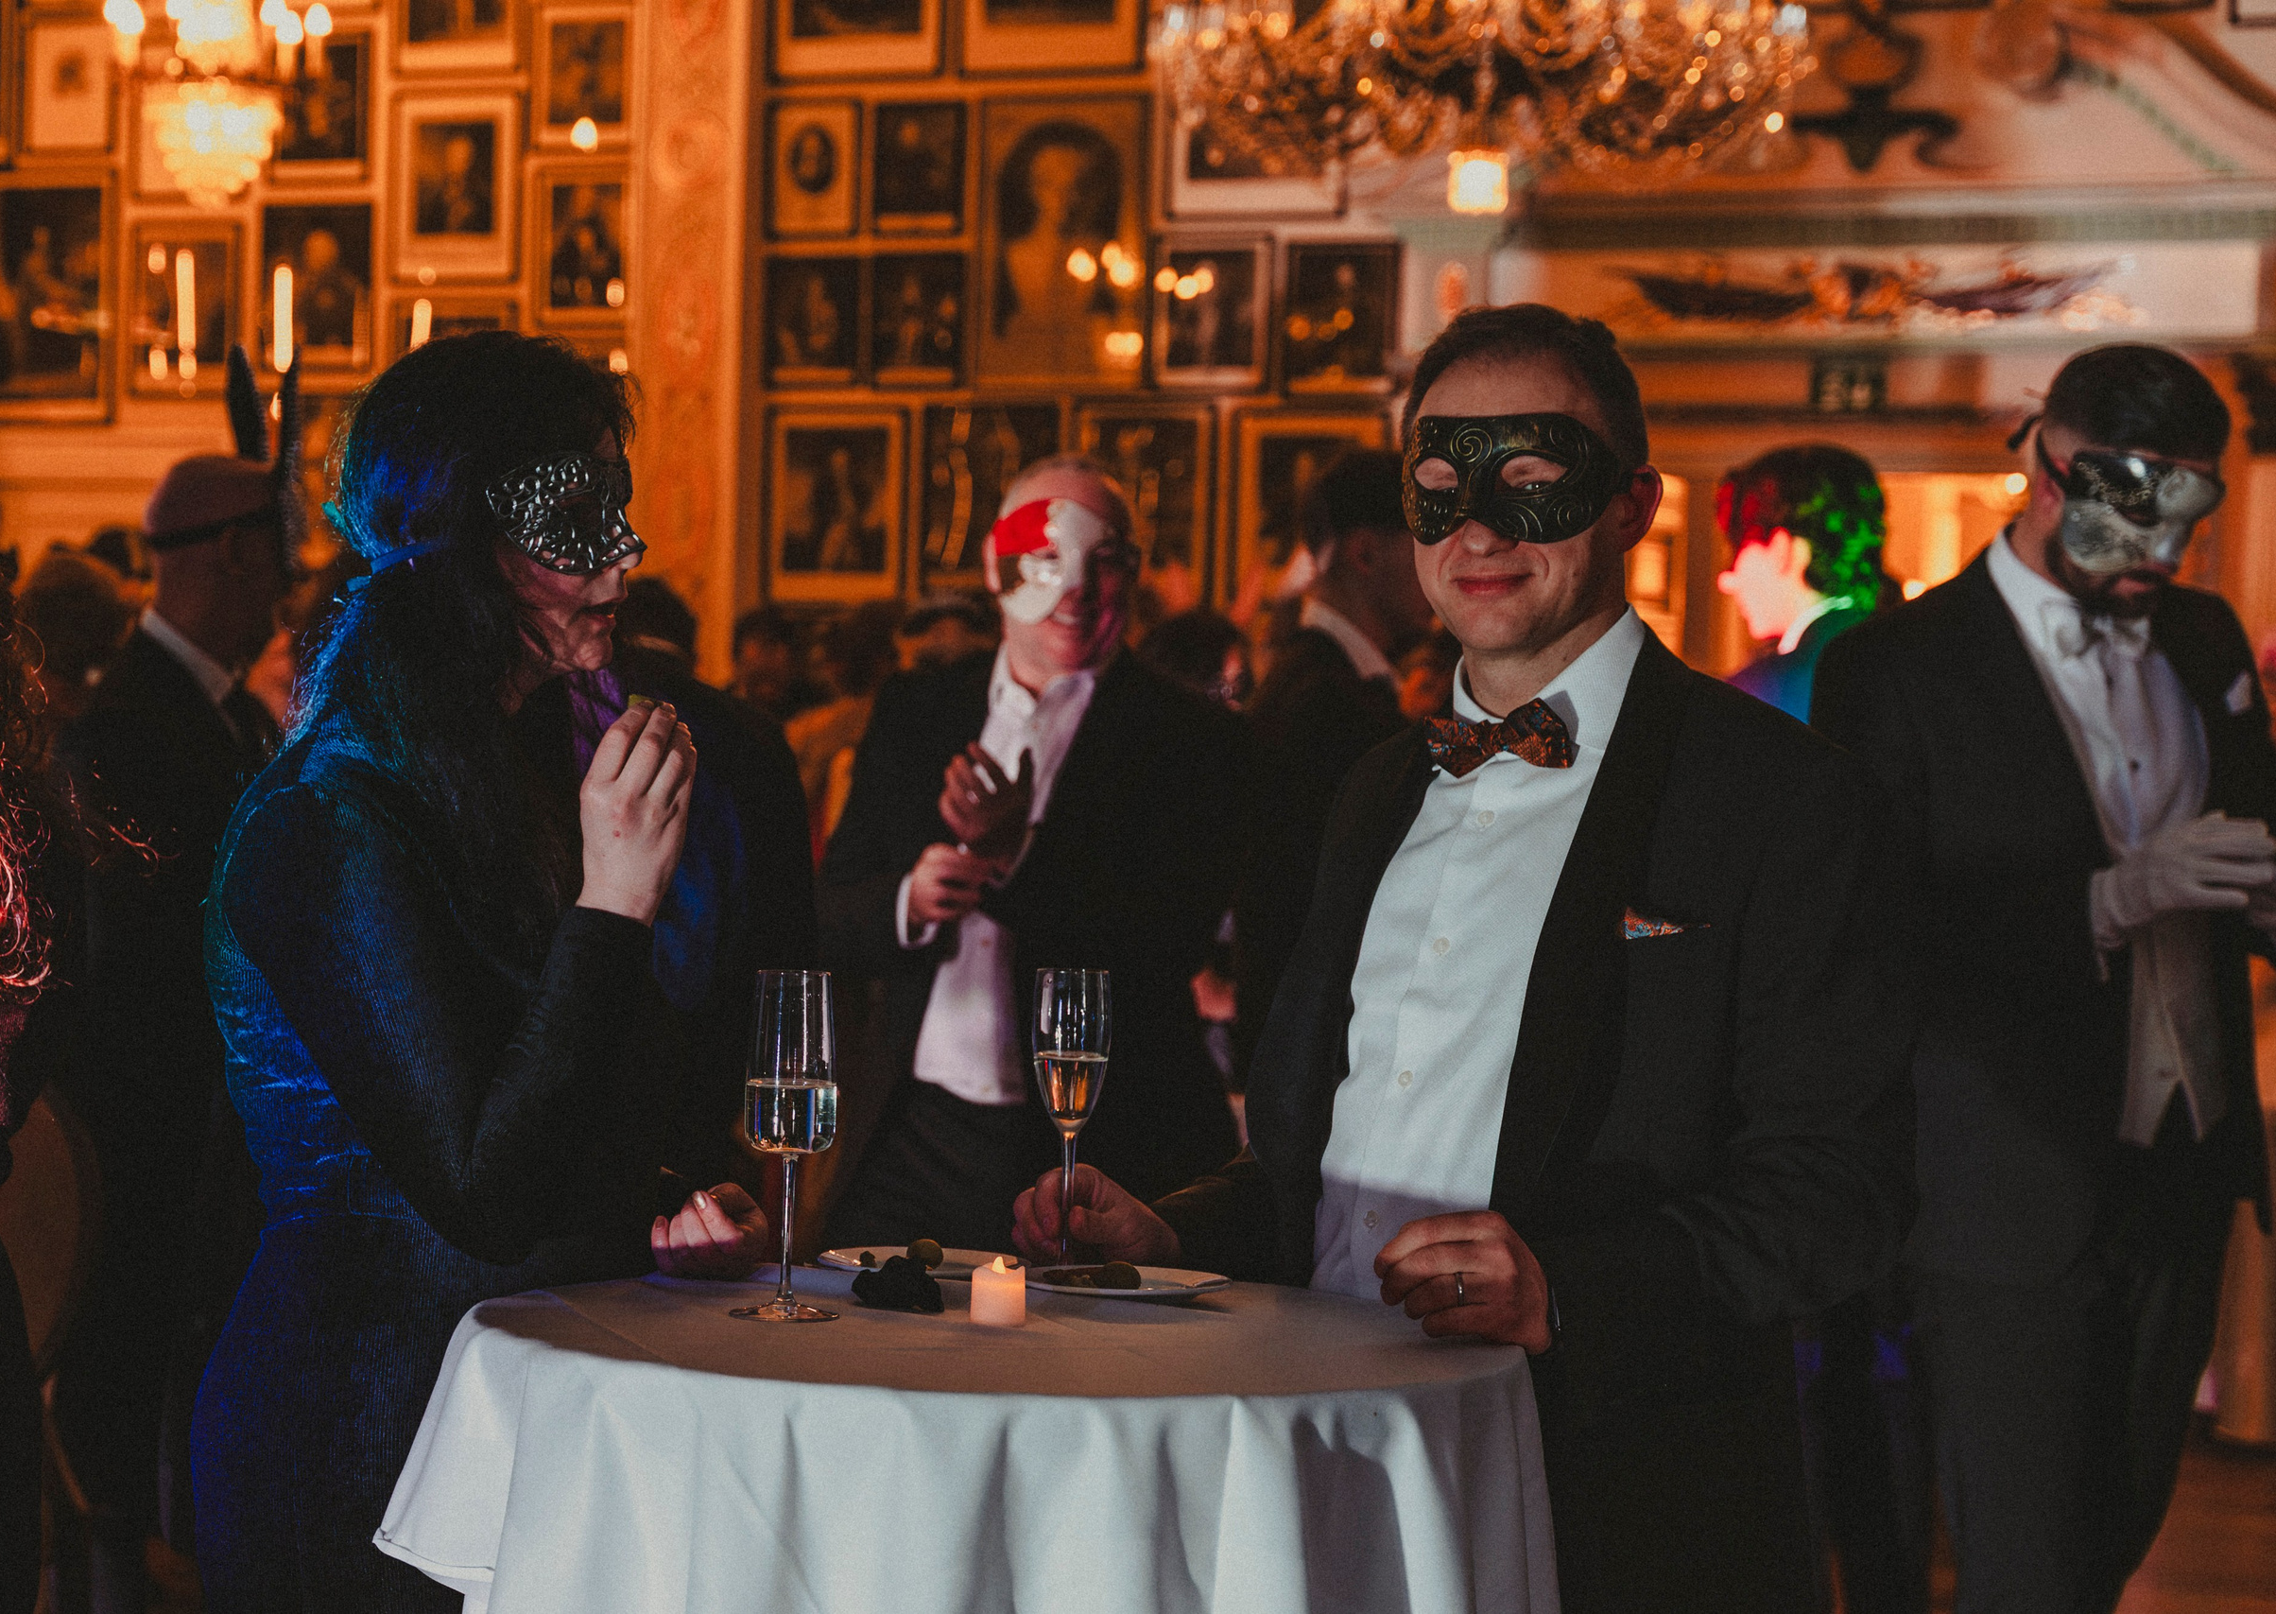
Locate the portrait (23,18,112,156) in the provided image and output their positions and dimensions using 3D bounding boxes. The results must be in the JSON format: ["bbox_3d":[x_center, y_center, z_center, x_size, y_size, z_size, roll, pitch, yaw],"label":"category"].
[{"bbox_3d":[-3.814,-2.571,12.476,0.384,0.509,0.040,2,1,18],"label":"portrait"}]

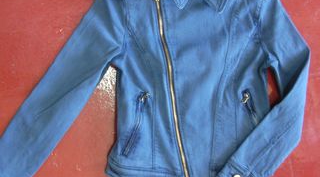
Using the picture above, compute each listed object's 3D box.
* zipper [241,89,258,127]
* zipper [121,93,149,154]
[{"bbox_3d":[0.226,0.072,1.122,0.027,0.014,0.154,-17,77,-4],"label":"zipper"},{"bbox_3d":[-0.059,0.082,1.119,0.026,0.013,0.165,20,77,5],"label":"zipper"}]

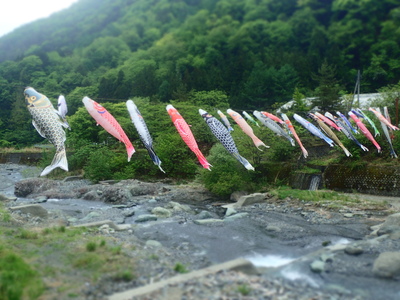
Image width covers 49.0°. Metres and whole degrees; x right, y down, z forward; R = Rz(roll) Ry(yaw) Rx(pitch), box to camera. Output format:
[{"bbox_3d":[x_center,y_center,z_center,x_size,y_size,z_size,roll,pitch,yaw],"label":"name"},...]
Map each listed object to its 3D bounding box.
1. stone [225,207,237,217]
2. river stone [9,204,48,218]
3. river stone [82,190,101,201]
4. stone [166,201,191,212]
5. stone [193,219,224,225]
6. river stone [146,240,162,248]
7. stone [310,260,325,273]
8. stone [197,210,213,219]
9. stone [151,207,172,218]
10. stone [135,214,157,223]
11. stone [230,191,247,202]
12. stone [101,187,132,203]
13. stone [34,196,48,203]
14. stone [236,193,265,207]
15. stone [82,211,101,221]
[{"bbox_3d":[1.973,3.978,28.400,0.750,0.520,0.620,0,3,0],"label":"stone"},{"bbox_3d":[-10.465,3.753,26.795,2.420,0.853,1.452,0,1,0],"label":"river stone"},{"bbox_3d":[-8.599,3.606,34.800,1.300,0.680,1.000,0,3,0],"label":"river stone"},{"bbox_3d":[-1.535,4.035,31.358,1.704,0.866,1.227,0,1,0],"label":"stone"},{"bbox_3d":[0.520,4.372,26.848,1.945,0.346,1.070,0,1,0],"label":"stone"},{"bbox_3d":[-2.104,4.371,20.308,0.737,0.367,0.553,0,1,0],"label":"river stone"},{"bbox_3d":[5.058,5.014,18.900,0.540,0.430,0.500,0,3,0],"label":"stone"},{"bbox_3d":[0.295,4.226,28.766,1.044,0.528,0.783,0,1,0],"label":"stone"},{"bbox_3d":[-2.532,4.111,28.880,1.439,0.798,1.036,0,1,0],"label":"stone"},{"bbox_3d":[-3.407,4.282,27.447,1.368,0.496,0.957,0,1,0],"label":"stone"},{"bbox_3d":[3.034,3.664,34.600,1.250,0.820,1.050,0,3,0],"label":"stone"},{"bbox_3d":[-6.565,3.499,34.525,2.495,1.271,1.871,0,1,0],"label":"stone"},{"bbox_3d":[-12.201,3.810,33.800,1.050,0.380,0.720,0,3,0],"label":"stone"},{"bbox_3d":[3.772,3.698,32.800,2.300,0.880,1.400,0,3,0],"label":"stone"},{"bbox_3d":[-6.820,4.117,27.600,1.080,0.480,0.800,0,3,0],"label":"stone"}]

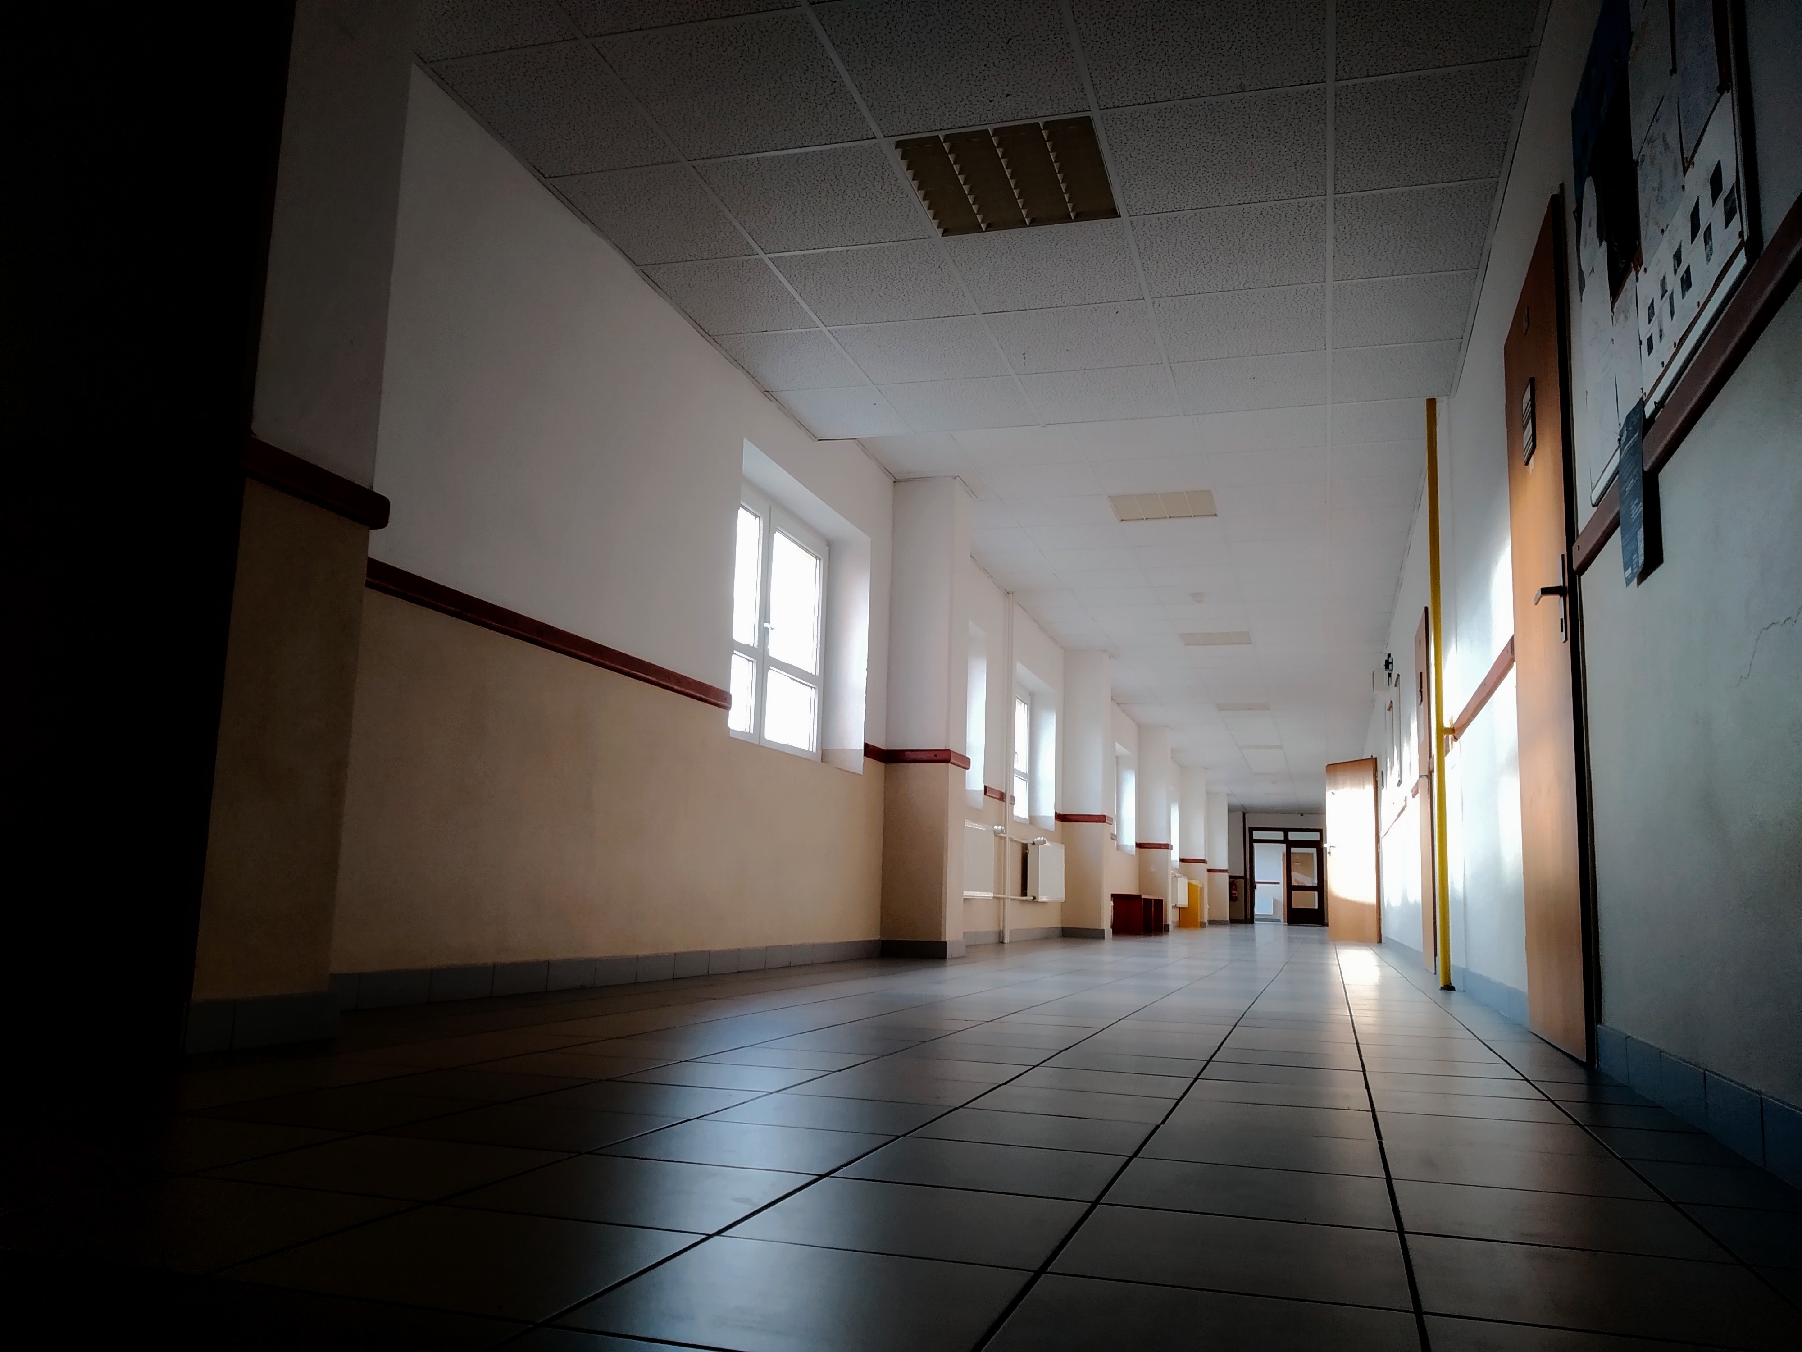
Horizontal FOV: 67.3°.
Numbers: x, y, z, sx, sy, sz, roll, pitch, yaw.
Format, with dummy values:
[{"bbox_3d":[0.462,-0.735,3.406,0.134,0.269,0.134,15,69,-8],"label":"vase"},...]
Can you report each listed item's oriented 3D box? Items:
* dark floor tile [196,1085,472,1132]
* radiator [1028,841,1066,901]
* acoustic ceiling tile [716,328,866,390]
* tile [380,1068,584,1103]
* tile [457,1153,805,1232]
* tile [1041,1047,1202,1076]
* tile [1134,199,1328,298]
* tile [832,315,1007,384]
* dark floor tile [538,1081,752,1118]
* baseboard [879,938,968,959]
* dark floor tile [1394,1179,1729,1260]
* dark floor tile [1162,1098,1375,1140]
[{"bbox_3d":[-0.760,0.599,1.862,0.297,0.010,0.288,-1,-10,17],"label":"dark floor tile"},{"bbox_3d":[1.354,1.831,12.536,0.100,0.520,1.250,-1,-10,17],"label":"radiator"},{"bbox_3d":[-0.422,-1.293,5.617,0.460,0.016,0.600,-1,-10,17],"label":"acoustic ceiling tile"},{"bbox_3d":[-0.678,0.650,2.139,0.298,0.010,0.293,-1,-10,17],"label":"tile"},{"bbox_3d":[-0.270,0.542,1.416,0.298,0.010,0.293,-1,-10,17],"label":"tile"},{"bbox_3d":[0.441,0.766,2.651,0.293,0.010,0.285,-1,-10,17],"label":"tile"},{"bbox_3d":[1.104,-1.427,4.515,0.605,0.016,0.600,-1,-10,17],"label":"tile"},{"bbox_3d":[0.099,-1.268,5.318,0.600,0.018,0.600,-1,-10,17],"label":"tile"},{"bbox_3d":[-0.387,0.643,2.051,0.298,0.010,0.295,-1,-10,17],"label":"dark floor tile"},{"bbox_3d":[0.142,1.535,7.623,0.337,0.092,0.429,-1,-10,17],"label":"baseboard"},{"bbox_3d":[0.667,0.564,1.399,0.293,0.010,0.285,-1,-10,17],"label":"dark floor tile"},{"bbox_3d":[0.562,0.675,2.057,0.298,0.010,0.293,-1,-10,17],"label":"dark floor tile"}]

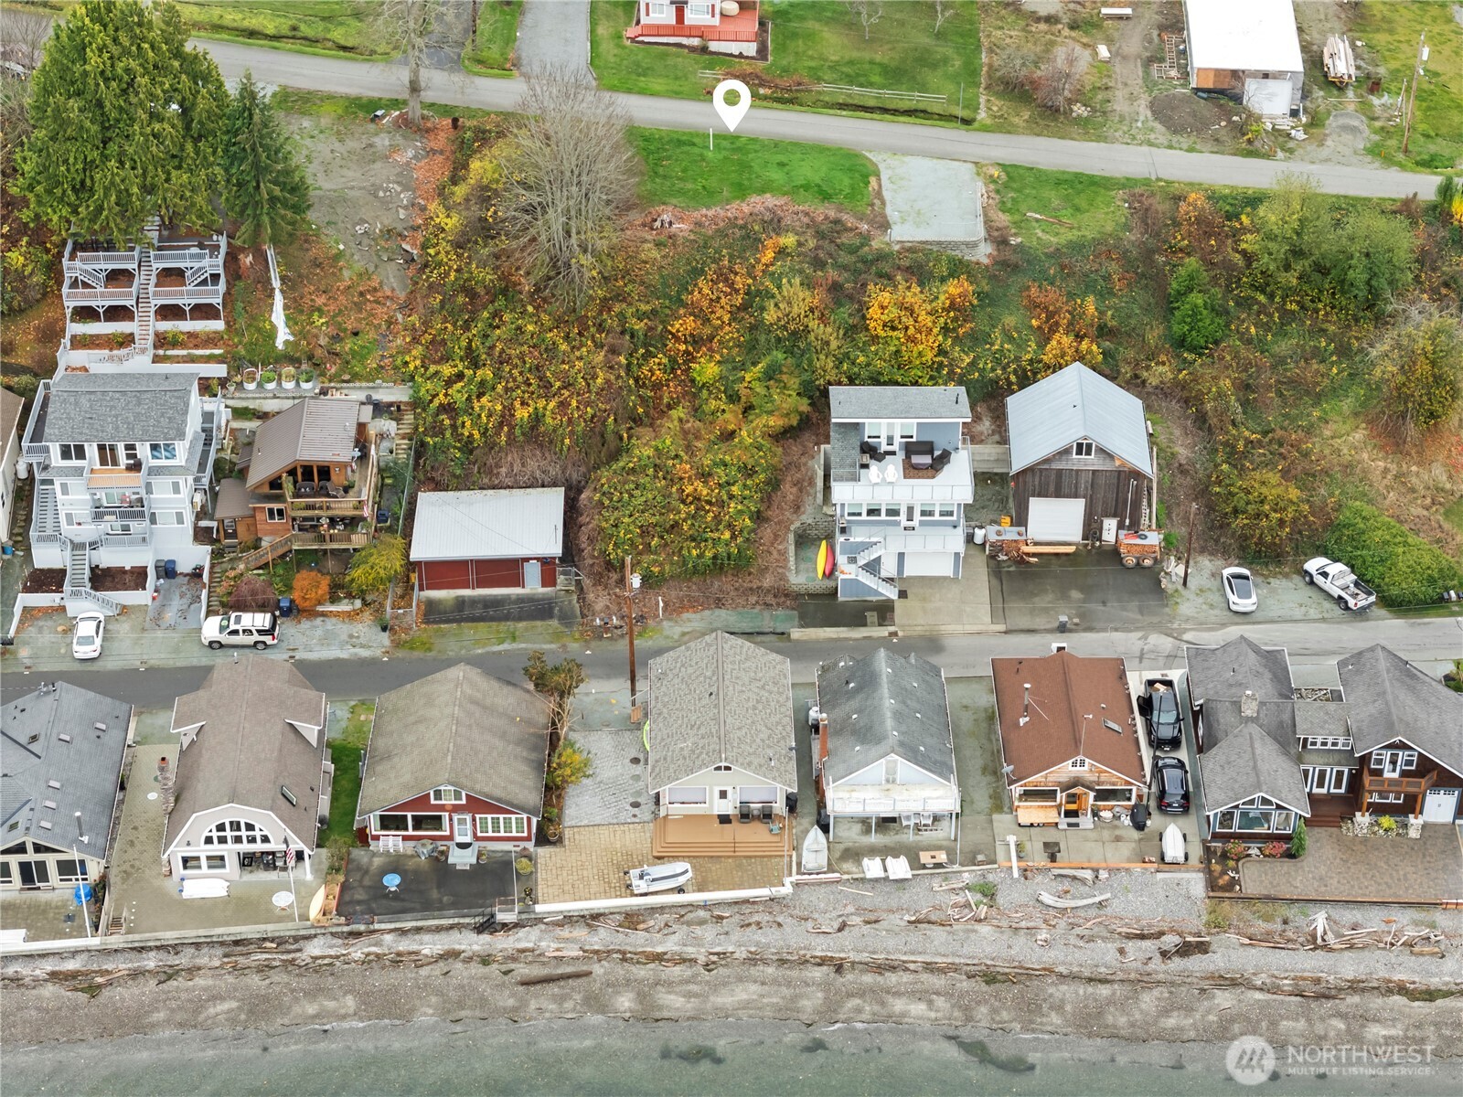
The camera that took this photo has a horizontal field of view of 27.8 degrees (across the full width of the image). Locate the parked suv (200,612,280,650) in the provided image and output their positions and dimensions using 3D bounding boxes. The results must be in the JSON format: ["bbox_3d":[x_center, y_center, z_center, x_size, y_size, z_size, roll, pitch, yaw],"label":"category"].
[{"bbox_3d":[-31.859,5.252,192.336,5.130,1.930,2.000,2,36,3],"label":"parked suv"}]

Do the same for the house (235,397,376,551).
[{"bbox_3d":[-27.579,-4.947,196.742,8.400,6.000,9.400,1,35,1],"label":"house"}]

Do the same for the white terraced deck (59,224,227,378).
[{"bbox_3d":[-40.800,-18.126,207.859,11.700,7.600,10.800,-1,36,-1],"label":"white terraced deck"}]

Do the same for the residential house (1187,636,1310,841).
[{"bbox_3d":[31.646,11.427,181.453,6.450,5.900,14.400,1,35,2],"label":"residential house"}]

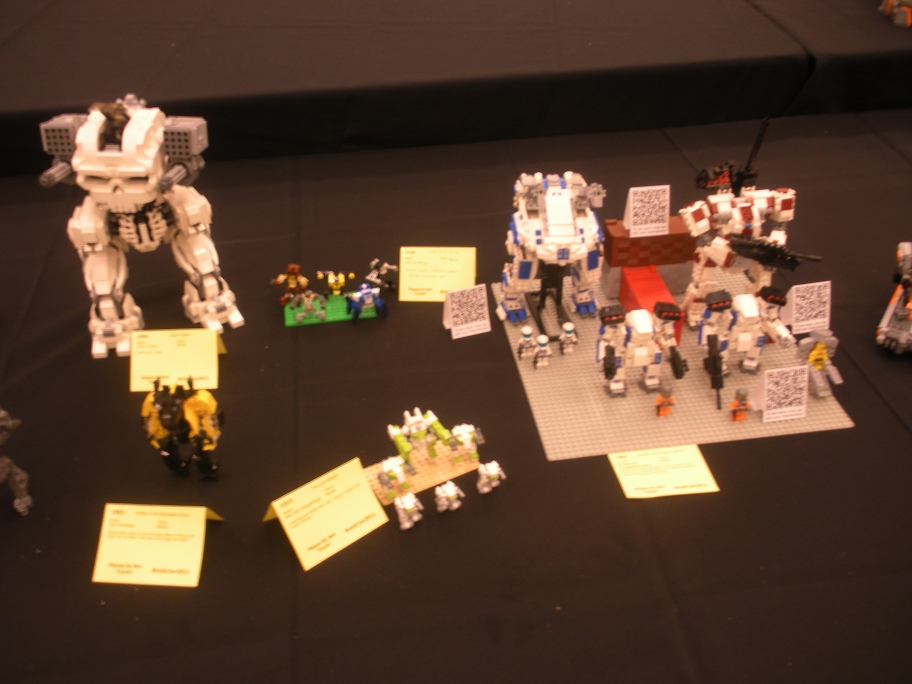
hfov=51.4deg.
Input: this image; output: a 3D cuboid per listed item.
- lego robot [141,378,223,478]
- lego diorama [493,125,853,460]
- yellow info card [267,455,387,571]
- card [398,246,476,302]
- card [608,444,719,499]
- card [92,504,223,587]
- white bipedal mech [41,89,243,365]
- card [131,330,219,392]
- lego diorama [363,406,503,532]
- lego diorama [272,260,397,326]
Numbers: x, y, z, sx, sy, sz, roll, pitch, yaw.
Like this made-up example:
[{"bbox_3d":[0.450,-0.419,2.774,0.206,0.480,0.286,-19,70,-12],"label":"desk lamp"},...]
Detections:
[{"bbox_3d":[-0.312,0.092,1.086,0.090,0.120,0.068,3,37,5],"label":"lego robot"},{"bbox_3d":[0.270,-0.101,1.206,0.392,0.272,0.386,-6,37,-6],"label":"lego diorama"},{"bbox_3d":[-0.142,0.176,1.027,0.109,0.055,0.087,-26,44,-30],"label":"yellow info card"},{"bbox_3d":[-0.026,-0.104,1.394,0.109,0.056,0.080,1,37,2],"label":"card"},{"bbox_3d":[0.239,0.149,1.096,0.108,0.008,0.078,-5,37,-5],"label":"card"},{"bbox_3d":[-0.317,0.203,0.999,0.109,0.049,0.092,2,37,3],"label":"card"},{"bbox_3d":[-0.405,-0.154,1.253,0.222,0.312,0.155,-2,37,-2],"label":"white bipedal mech"},{"bbox_3d":[-0.365,0.018,1.238,0.109,0.055,0.073,-2,37,-2],"label":"card"},{"bbox_3d":[-0.030,0.124,1.067,0.139,0.086,0.105,-19,41,-22],"label":"lego diorama"},{"bbox_3d":[-0.173,-0.074,1.349,0.165,0.065,0.076,-6,37,-6],"label":"lego diorama"}]

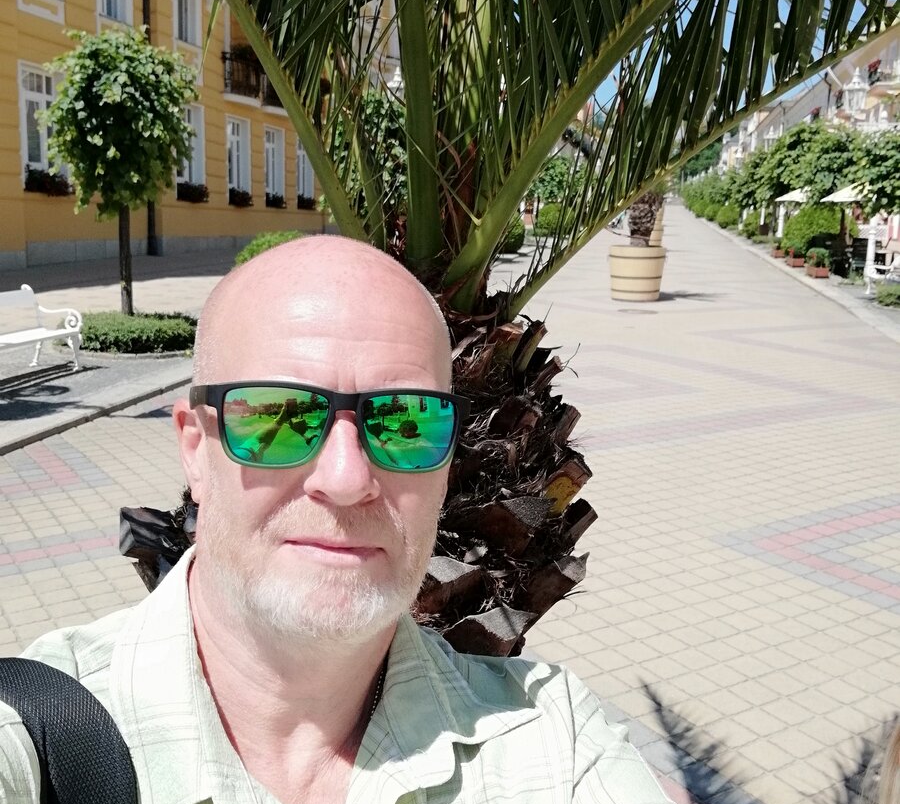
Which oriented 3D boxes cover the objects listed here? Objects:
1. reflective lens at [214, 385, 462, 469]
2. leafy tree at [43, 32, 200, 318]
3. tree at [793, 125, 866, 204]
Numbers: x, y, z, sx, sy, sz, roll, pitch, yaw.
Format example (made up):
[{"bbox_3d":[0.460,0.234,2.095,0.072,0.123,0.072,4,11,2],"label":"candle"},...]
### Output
[{"bbox_3d":[-0.059,0.014,0.529,0.133,0.045,0.025,3,-1,-19],"label":"reflective lens"},{"bbox_3d":[-3.580,-2.350,10.640,1.650,3.300,1.650,2,10,0],"label":"leafy tree"},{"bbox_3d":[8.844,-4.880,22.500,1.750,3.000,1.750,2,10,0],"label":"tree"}]

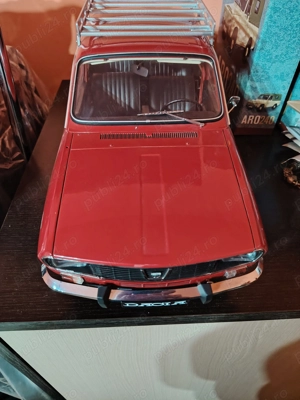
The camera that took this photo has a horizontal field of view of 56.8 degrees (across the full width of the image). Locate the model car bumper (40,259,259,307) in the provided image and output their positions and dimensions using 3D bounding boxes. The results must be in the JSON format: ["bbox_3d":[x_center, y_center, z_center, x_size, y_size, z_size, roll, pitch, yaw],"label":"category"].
[{"bbox_3d":[0.004,0.068,0.247,0.201,0.022,0.048,-1,48,-1],"label":"model car bumper"}]

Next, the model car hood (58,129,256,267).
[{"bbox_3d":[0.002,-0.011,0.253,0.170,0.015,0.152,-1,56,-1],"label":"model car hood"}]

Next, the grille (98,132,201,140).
[{"bbox_3d":[0.000,-0.067,0.290,0.102,0.003,0.011,-1,54,-1],"label":"grille"}]

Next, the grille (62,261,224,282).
[{"bbox_3d":[0.001,0.057,0.226,0.125,0.021,0.015,-1,48,-1],"label":"grille"}]

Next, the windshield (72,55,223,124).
[{"bbox_3d":[-0.002,-0.123,0.310,0.172,0.013,0.078,-1,90,-1],"label":"windshield"}]

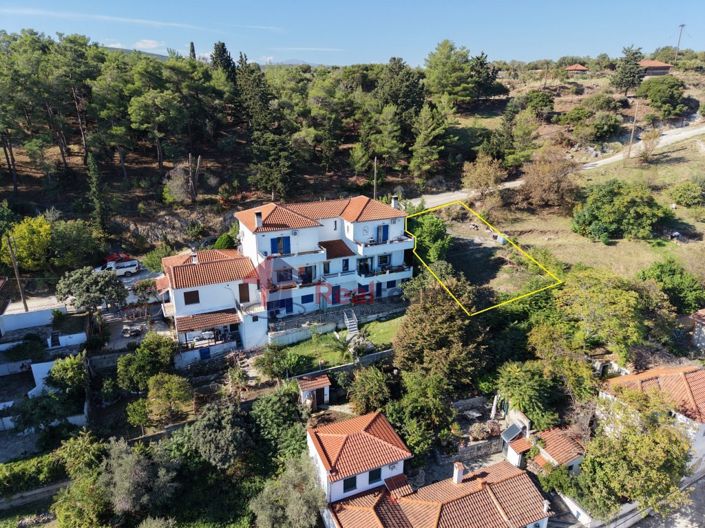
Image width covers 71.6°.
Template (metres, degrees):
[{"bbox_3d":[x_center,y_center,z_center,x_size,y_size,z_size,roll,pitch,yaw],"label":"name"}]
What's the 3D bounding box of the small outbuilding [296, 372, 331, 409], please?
[{"bbox_3d":[-3.210,10.639,40.762,2.600,2.300,1.600,-8,20,-23],"label":"small outbuilding"}]

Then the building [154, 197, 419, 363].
[{"bbox_3d":[-7.097,-0.069,50.945,24.800,12.300,11.800,-8,20,-22],"label":"building"}]

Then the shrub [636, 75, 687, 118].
[{"bbox_3d":[57.618,-31.100,90.895,7.800,7.000,6.800,11,21,29],"label":"shrub"}]

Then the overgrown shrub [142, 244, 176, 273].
[{"bbox_3d":[-23.710,-0.790,59.574,3.800,2.700,3.300,-8,20,-23],"label":"overgrown shrub"}]

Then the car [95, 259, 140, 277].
[{"bbox_3d":[-27.301,0.577,56.364,4.700,1.700,1.800,-11,21,-29],"label":"car"}]

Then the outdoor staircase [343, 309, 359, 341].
[{"bbox_3d":[-0.081,5.975,48.410,1.100,2.000,1.900,-8,20,-23],"label":"outdoor staircase"}]

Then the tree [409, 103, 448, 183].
[{"bbox_3d":[11.418,-17.906,72.201,5.600,11.400,5.600,3,19,8],"label":"tree"}]

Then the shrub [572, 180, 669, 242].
[{"bbox_3d":[33.478,-6.938,60.553,9.800,6.000,8.000,10,21,28],"label":"shrub"}]

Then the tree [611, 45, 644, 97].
[{"bbox_3d":[56.279,-38.733,98.453,5.800,9.800,5.800,9,21,27],"label":"tree"}]

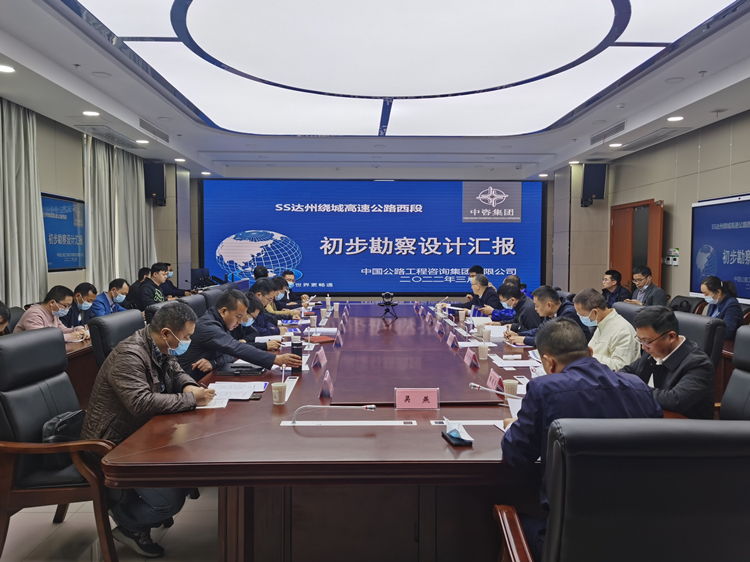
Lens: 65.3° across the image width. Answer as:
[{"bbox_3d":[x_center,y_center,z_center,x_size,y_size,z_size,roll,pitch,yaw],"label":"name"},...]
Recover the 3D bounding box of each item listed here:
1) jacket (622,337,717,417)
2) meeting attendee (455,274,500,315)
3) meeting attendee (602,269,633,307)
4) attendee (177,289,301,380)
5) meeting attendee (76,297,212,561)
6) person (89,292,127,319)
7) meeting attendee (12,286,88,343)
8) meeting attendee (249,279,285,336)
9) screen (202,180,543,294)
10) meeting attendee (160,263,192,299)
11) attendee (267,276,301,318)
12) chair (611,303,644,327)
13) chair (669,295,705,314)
[{"bbox_3d":[1.392,0.559,2.896,0.460,0.600,0.540,-1,3,-26],"label":"jacket"},{"bbox_3d":[1.233,0.543,6.997,0.660,1.240,0.550,0,3,-7],"label":"meeting attendee"},{"bbox_3d":[2.871,0.492,7.302,0.750,1.250,0.520,-1,3,-13],"label":"meeting attendee"},{"bbox_3d":[-0.969,0.671,3.610,1.050,1.220,0.580,0,3,1],"label":"attendee"},{"bbox_3d":[-1.087,0.725,2.808,0.660,1.250,0.540,0,3,5],"label":"meeting attendee"},{"bbox_3d":[-2.603,0.580,5.769,0.760,1.210,0.520,0,3,3],"label":"person"},{"bbox_3d":[-2.657,0.626,4.718,0.740,1.210,0.530,0,3,1],"label":"meeting attendee"},{"bbox_3d":[-1.167,0.598,5.134,0.820,1.230,0.530,0,3,1],"label":"meeting attendee"},{"bbox_3d":[-0.040,-0.790,10.578,6.200,2.060,0.100,0,3,-2],"label":"screen"},{"bbox_3d":[-2.765,0.437,7.861,0.760,1.310,0.520,0,3,3],"label":"meeting attendee"},{"bbox_3d":[-1.152,0.555,6.784,0.640,1.210,0.550,0,3,1],"label":"attendee"},{"bbox_3d":[1.751,0.725,4.455,0.700,1.110,0.660,0,3,-2],"label":"chair"},{"bbox_3d":[3.023,0.664,6.012,0.660,1.020,0.640,0,3,-4],"label":"chair"}]

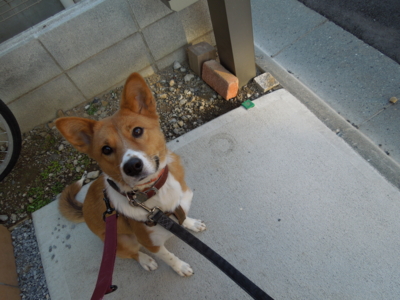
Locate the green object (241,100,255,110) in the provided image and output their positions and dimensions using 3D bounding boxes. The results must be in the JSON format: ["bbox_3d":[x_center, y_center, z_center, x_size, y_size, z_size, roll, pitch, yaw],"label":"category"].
[{"bbox_3d":[0.221,-0.213,1.339,0.042,0.010,0.042,-28,57,-11],"label":"green object"}]

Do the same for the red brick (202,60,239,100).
[{"bbox_3d":[0.098,-0.344,1.403,0.063,0.097,0.210,-22,51,-23],"label":"red brick"}]

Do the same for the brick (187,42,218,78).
[{"bbox_3d":[0.011,-0.465,1.482,0.104,0.119,0.095,-31,51,-19],"label":"brick"}]

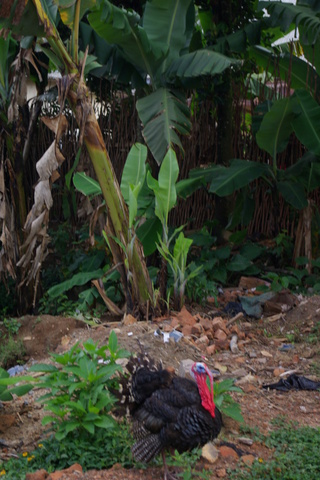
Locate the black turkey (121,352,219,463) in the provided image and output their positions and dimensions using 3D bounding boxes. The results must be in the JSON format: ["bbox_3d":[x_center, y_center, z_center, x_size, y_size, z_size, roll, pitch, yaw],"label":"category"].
[{"bbox_3d":[0.047,0.952,6.000,0.570,0.640,0.420,2,4,32],"label":"black turkey"}]

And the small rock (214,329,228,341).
[{"bbox_3d":[0.619,0.951,11.000,0.137,0.111,0.124,0,2,0],"label":"small rock"}]

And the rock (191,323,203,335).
[{"bbox_3d":[0.371,0.899,11.100,0.118,0.112,0.116,0,2,0],"label":"rock"}]

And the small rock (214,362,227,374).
[{"bbox_3d":[0.548,1.164,9.900,0.105,0.100,0.103,0,2,0],"label":"small rock"}]

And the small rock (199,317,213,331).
[{"bbox_3d":[0.466,0.855,11.200,0.139,0.132,0.136,0,2,0],"label":"small rock"}]

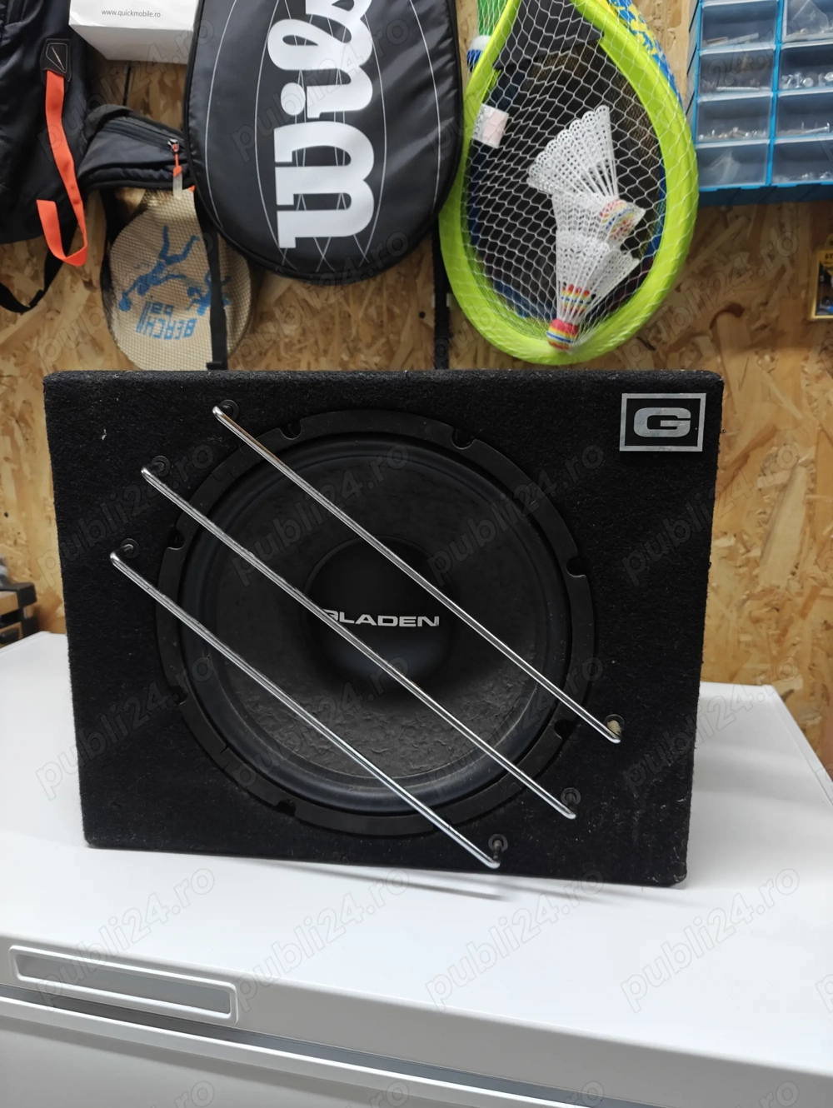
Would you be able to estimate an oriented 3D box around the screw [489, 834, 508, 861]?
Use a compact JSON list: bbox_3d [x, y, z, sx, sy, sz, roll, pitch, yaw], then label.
[{"bbox_3d":[0.058,0.210,0.544,0.014,0.014,0.020,1,11,6],"label":"screw"}]

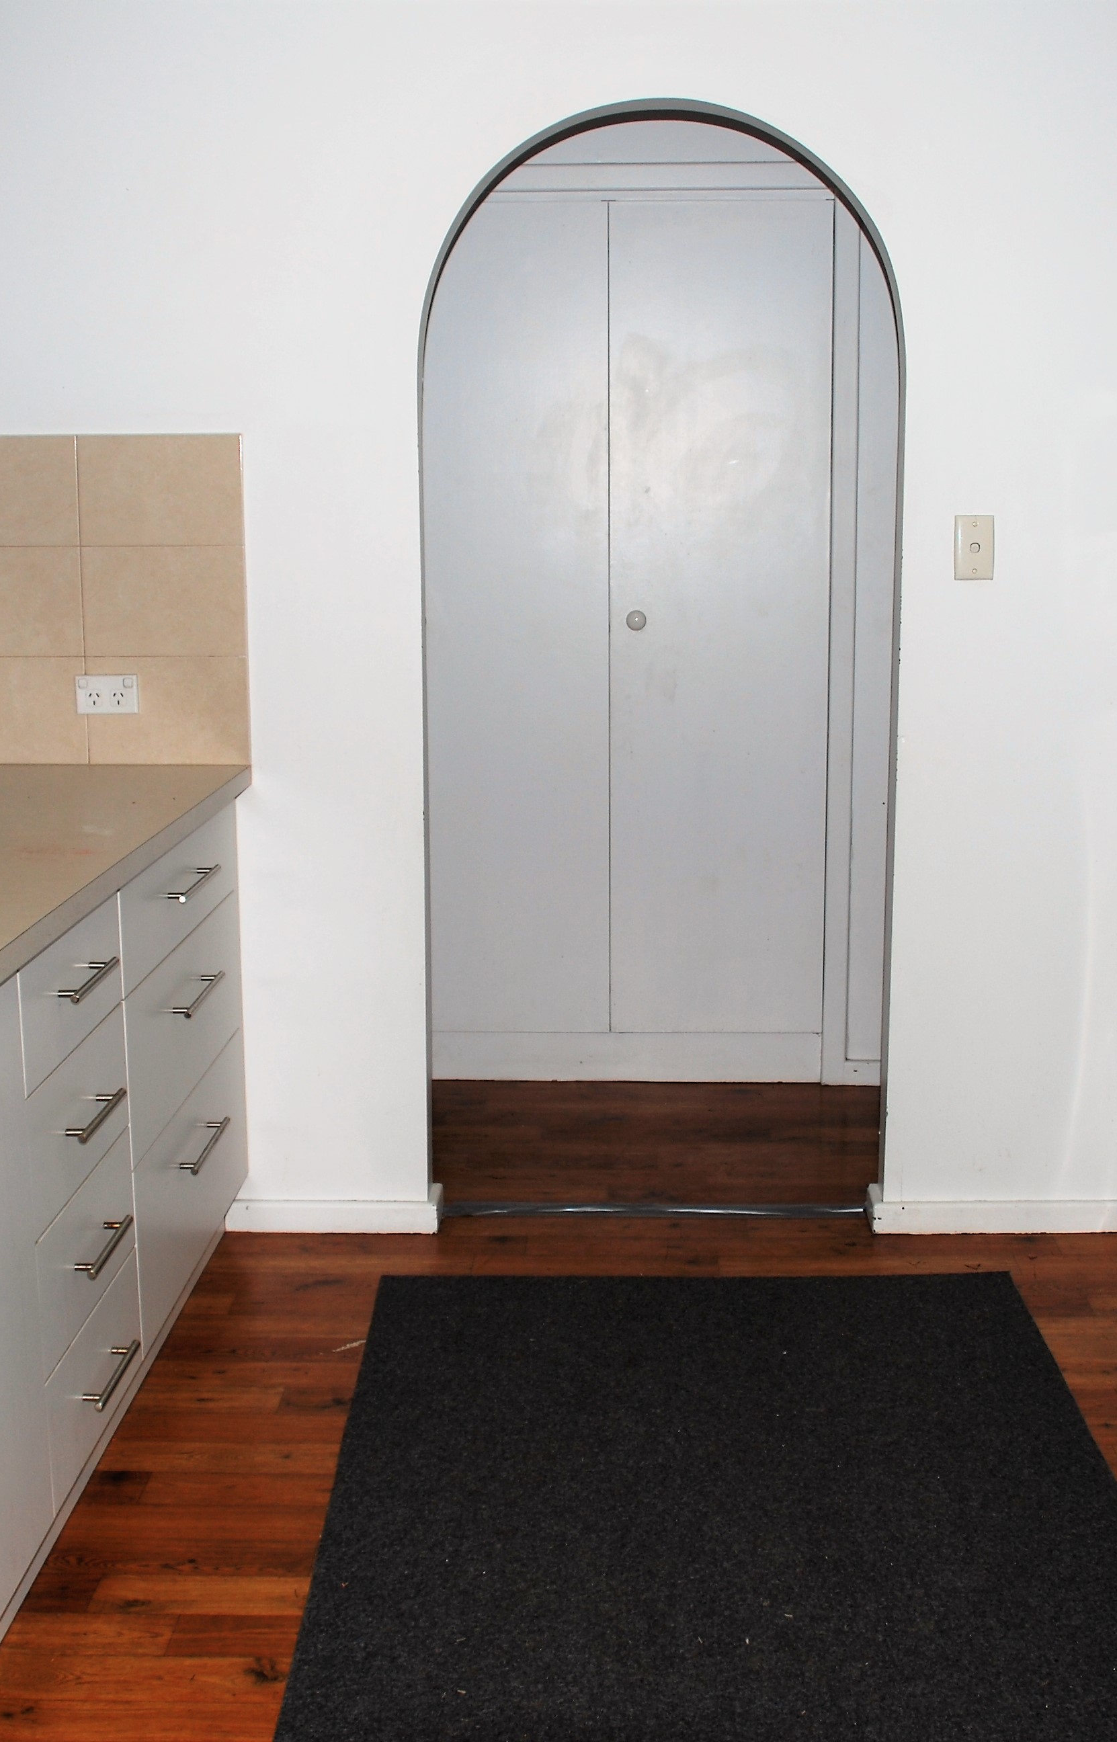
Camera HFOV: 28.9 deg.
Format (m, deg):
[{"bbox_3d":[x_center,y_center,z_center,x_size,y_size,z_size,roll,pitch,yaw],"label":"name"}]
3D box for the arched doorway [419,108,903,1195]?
[{"bbox_3d":[0.191,-0.343,4.071,0.873,2.083,0.168,0,10,2],"label":"arched doorway"}]

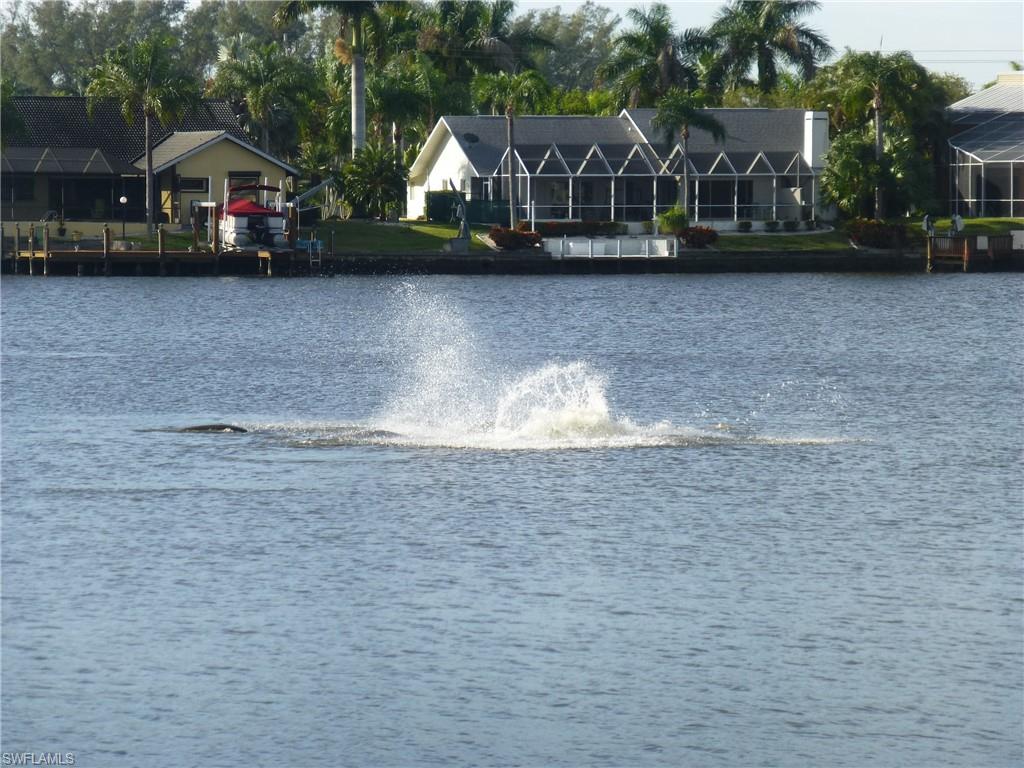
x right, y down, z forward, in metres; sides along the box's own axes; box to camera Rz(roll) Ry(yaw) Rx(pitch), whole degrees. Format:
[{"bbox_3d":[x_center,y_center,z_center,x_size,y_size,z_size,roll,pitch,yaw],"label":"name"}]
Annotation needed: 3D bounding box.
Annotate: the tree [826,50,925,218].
[{"bbox_3d":[18.596,-12.764,283.000,5.014,8.595,5.014,0,2,0],"label":"tree"}]

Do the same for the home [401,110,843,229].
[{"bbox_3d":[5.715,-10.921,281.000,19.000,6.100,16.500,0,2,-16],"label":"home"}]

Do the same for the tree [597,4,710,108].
[{"bbox_3d":[7.981,-15.482,312.000,6.430,11.844,6.430,0,2,0],"label":"tree"}]

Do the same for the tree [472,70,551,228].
[{"bbox_3d":[-0.024,-11.246,267.000,3.800,7.800,3.700,0,2,0],"label":"tree"}]

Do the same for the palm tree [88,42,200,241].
[{"bbox_3d":[-17.768,-11.901,266.000,5.386,9.617,5.386,0,2,0],"label":"palm tree"}]

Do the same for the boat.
[{"bbox_3d":[-12.291,-7.896,260.000,2.550,2.850,6.400,-1,2,-14],"label":"boat"}]

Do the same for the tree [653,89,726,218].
[{"bbox_3d":[8.583,-10.941,269.000,3.700,6.900,3.600,0,2,0],"label":"tree"}]

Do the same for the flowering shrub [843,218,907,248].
[{"bbox_3d":[17.628,-7.319,269.000,3.100,1.450,2.000,0,2,-16],"label":"flowering shrub"}]

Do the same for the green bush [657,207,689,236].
[{"bbox_3d":[7.863,-7.961,271.000,1.568,1.470,1.568,0,2,0],"label":"green bush"}]

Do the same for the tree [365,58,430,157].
[{"bbox_3d":[-6.085,-13.154,294.000,3.295,8.504,3.295,0,2,0],"label":"tree"}]

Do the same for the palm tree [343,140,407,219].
[{"bbox_3d":[-7.059,-10.499,284.000,3.286,4.005,3.286,0,2,0],"label":"palm tree"}]

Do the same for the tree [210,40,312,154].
[{"bbox_3d":[-13.080,-13.132,290.000,5.300,9.600,5.200,0,2,-16],"label":"tree"}]

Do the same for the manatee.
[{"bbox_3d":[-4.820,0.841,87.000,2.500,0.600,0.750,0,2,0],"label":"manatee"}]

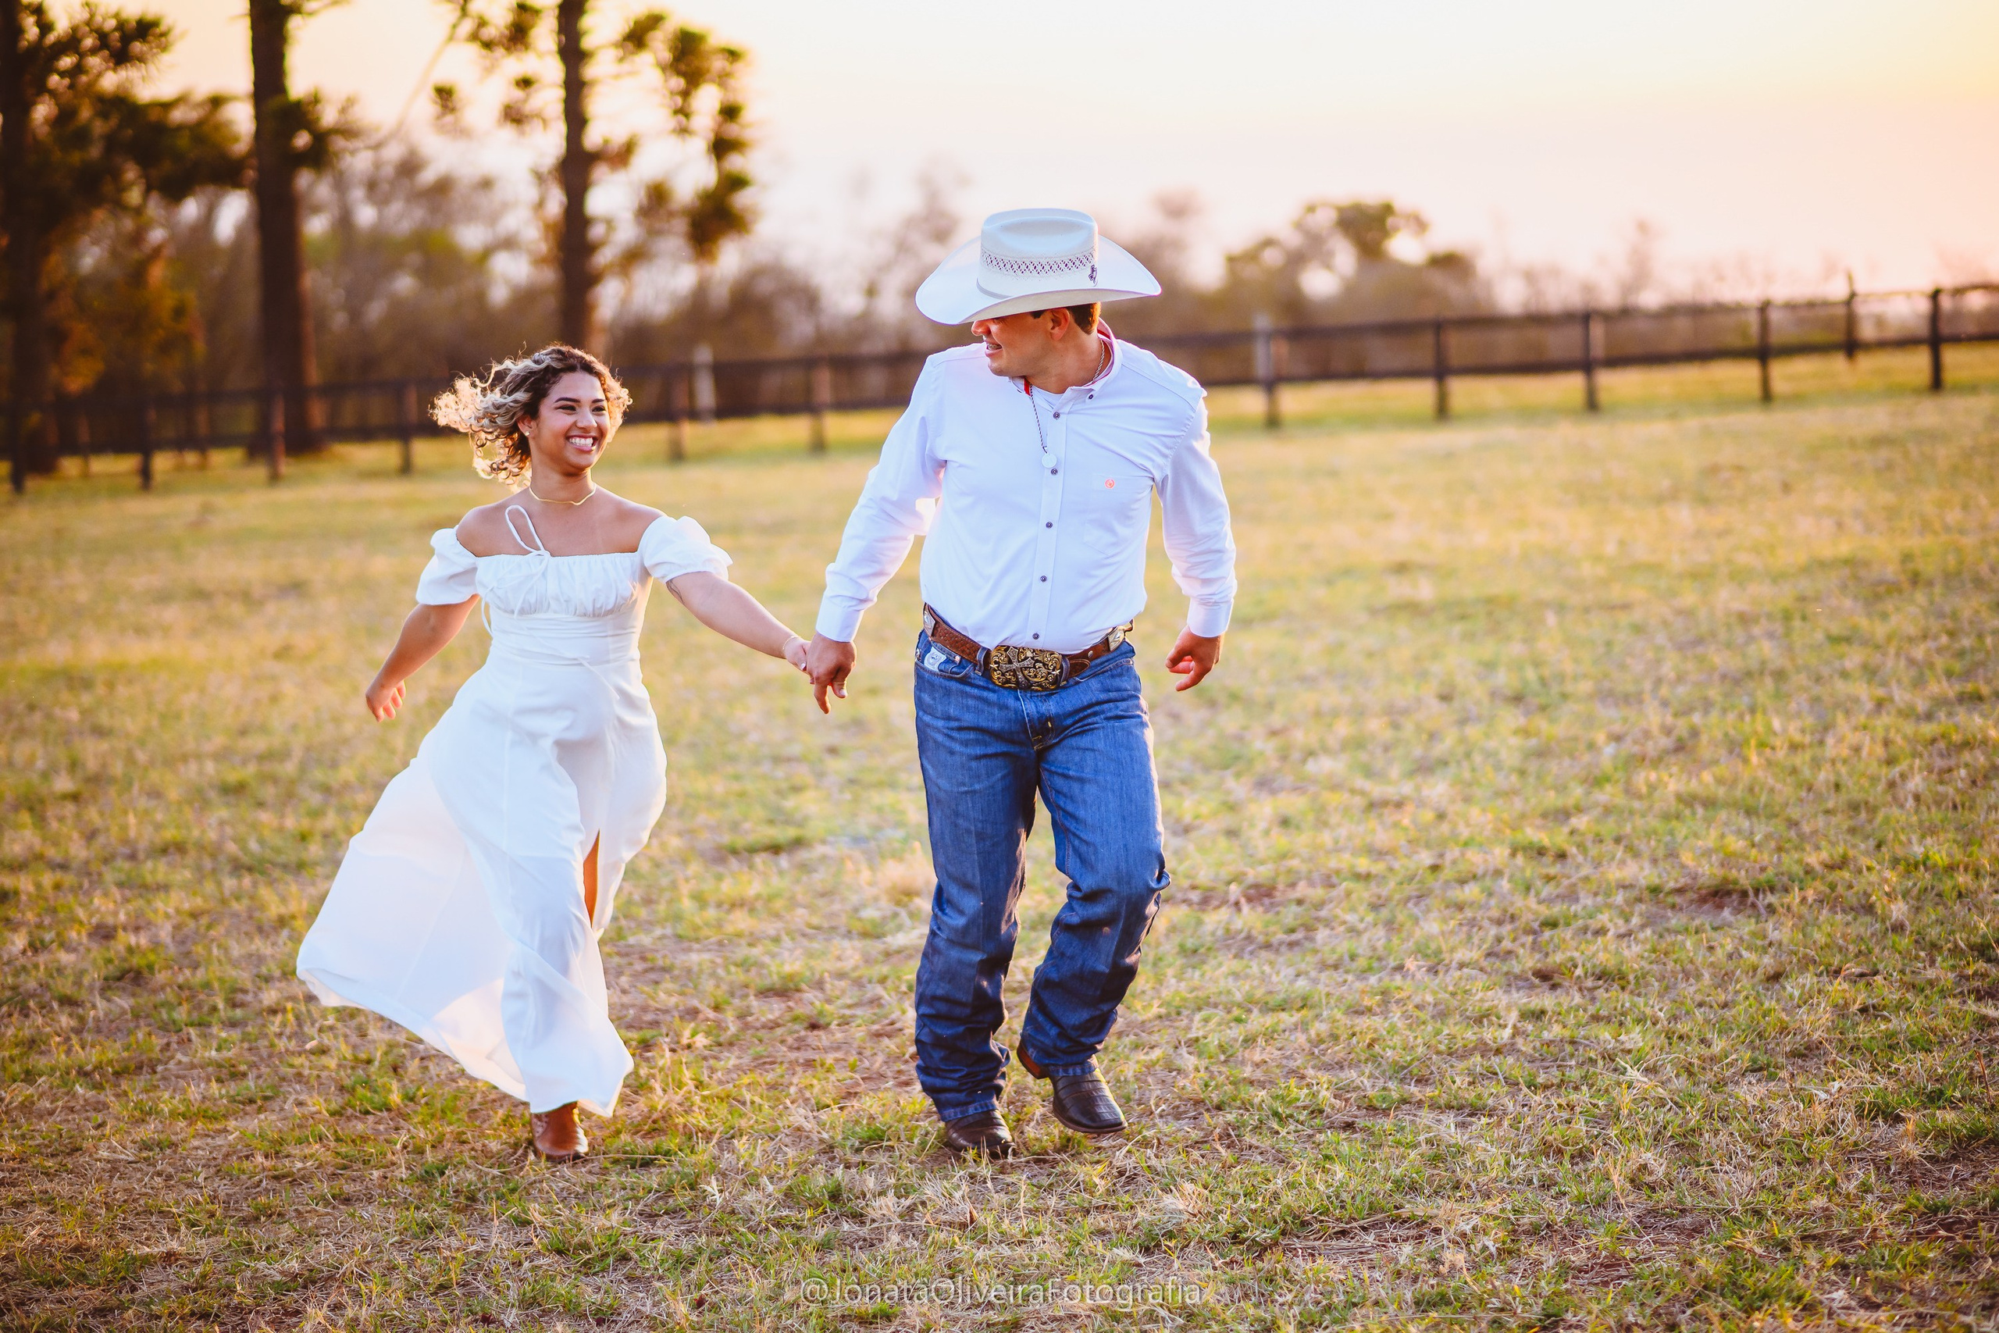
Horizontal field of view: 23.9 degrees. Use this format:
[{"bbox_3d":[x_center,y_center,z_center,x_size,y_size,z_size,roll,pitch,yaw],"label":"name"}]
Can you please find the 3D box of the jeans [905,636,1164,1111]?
[{"bbox_3d":[0.074,0.391,8.830,0.475,0.910,0.420,-1,4,-3],"label":"jeans"}]

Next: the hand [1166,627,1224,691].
[{"bbox_3d":[0.362,-0.013,8.780,0.100,0.125,0.100,0,4,10],"label":"hand"}]

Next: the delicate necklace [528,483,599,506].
[{"bbox_3d":[-0.818,-0.326,8.830,0.135,0.055,0.125,-2,5,-12],"label":"delicate necklace"}]

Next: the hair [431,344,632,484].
[{"bbox_3d":[-0.877,-0.473,8.850,0.320,0.265,0.270,-3,5,-25],"label":"hair"}]

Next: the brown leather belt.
[{"bbox_3d":[0.049,-0.039,8.770,0.380,0.145,0.280,-1,4,-2],"label":"brown leather belt"}]

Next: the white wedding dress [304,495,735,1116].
[{"bbox_3d":[-0.922,0.274,8.950,0.780,1.120,0.600,-2,4,-10],"label":"white wedding dress"}]

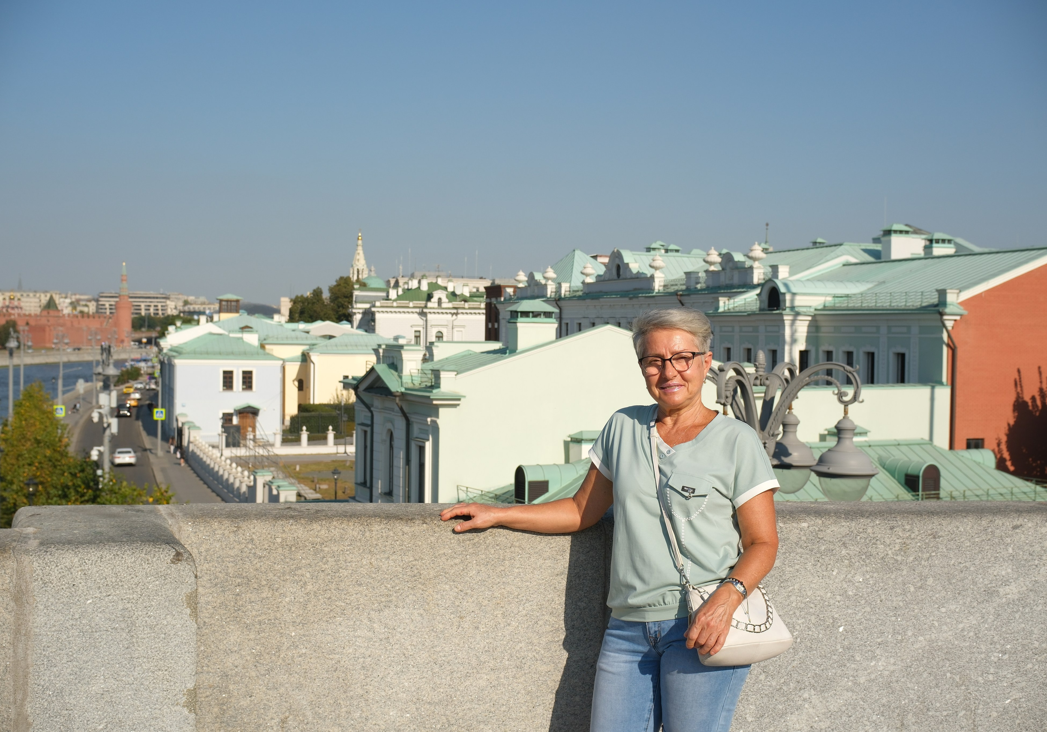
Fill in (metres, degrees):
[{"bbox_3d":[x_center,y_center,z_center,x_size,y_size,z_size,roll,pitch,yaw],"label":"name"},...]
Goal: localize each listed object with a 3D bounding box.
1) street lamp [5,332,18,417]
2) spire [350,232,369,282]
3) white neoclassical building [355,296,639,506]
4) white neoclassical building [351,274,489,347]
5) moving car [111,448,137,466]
[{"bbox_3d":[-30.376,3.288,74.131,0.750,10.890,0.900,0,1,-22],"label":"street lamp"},{"bbox_3d":[-57.938,-37.310,440.252,6.800,21.000,6.800,0,1,-10],"label":"spire"},{"bbox_3d":[0.451,3.833,53.107,13.000,12.400,12.800,0,1,-22],"label":"white neoclassical building"},{"bbox_3d":[-21.795,-6.515,261.926,26.000,22.500,22.000,1,1,-9],"label":"white neoclassical building"},{"bbox_3d":[-33.642,7.503,105.516,1.840,1.460,4.800,0,1,-18],"label":"moving car"}]

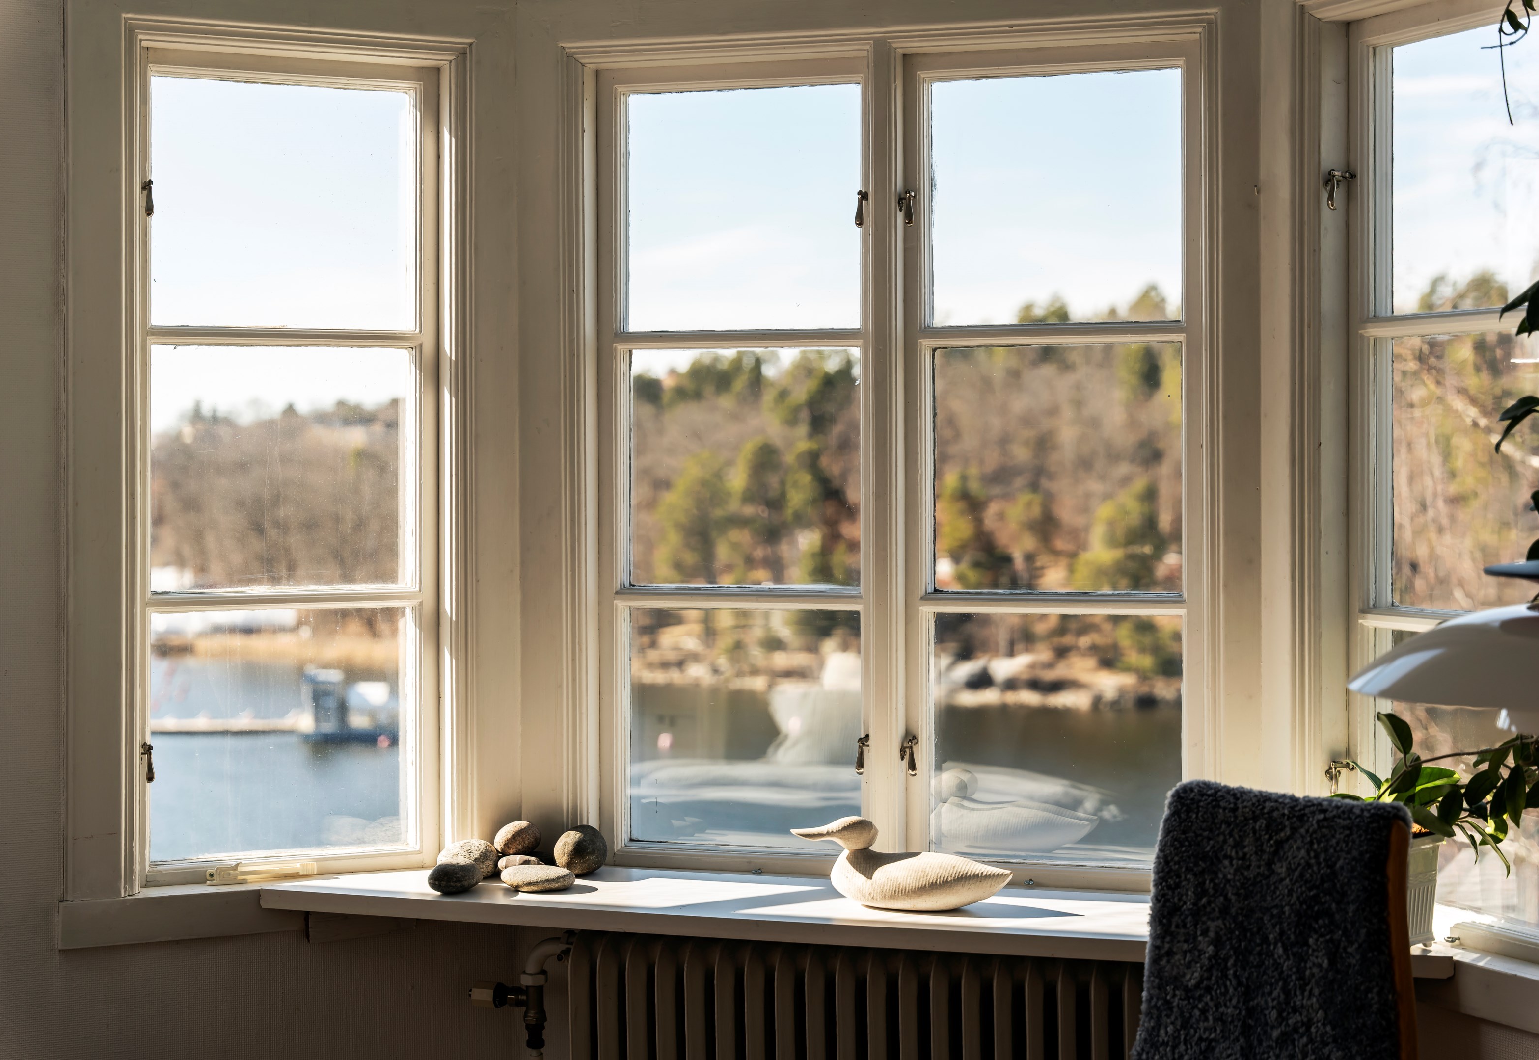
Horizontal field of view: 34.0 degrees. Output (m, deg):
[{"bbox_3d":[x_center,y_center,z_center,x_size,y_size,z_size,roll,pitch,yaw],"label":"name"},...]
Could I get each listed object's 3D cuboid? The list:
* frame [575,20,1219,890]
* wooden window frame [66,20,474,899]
[{"bbox_3d":[0.172,-0.101,3.744,0.991,1.262,0.120,0,2,17],"label":"frame"},{"bbox_3d":[-0.738,-0.102,3.761,0.598,1.262,0.120,-1,2,-24],"label":"wooden window frame"}]

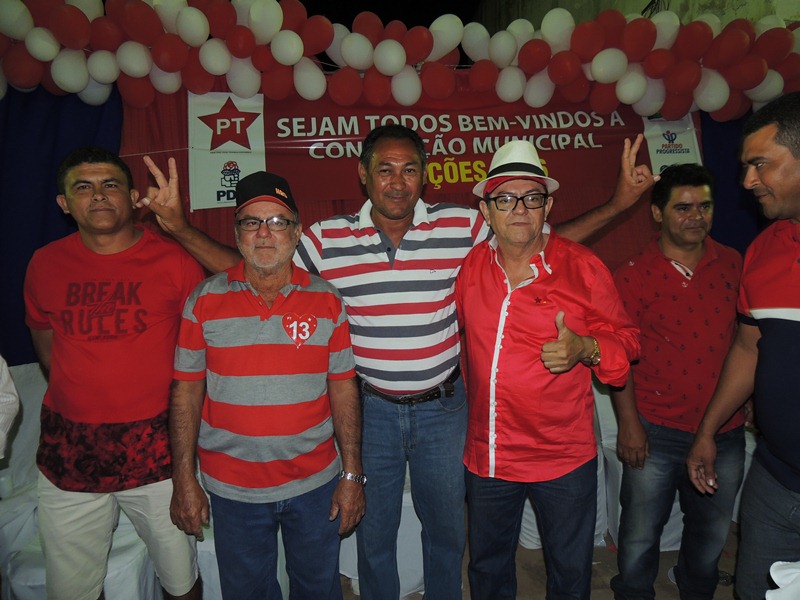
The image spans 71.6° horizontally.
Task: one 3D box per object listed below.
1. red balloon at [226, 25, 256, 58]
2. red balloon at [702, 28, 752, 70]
[{"bbox_3d":[-0.720,-1.172,2.520,0.138,0.150,0.155,0,6,0],"label":"red balloon"},{"bbox_3d":[1.719,-1.324,2.920,0.220,0.175,0.175,-44,-4,14],"label":"red balloon"}]

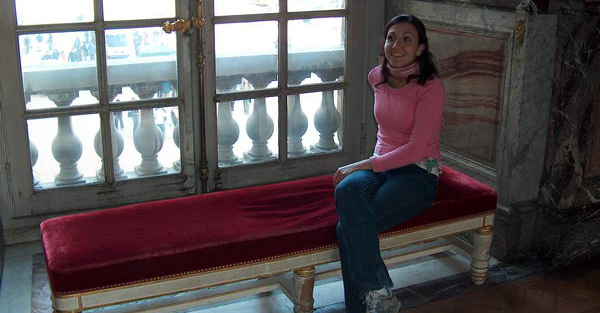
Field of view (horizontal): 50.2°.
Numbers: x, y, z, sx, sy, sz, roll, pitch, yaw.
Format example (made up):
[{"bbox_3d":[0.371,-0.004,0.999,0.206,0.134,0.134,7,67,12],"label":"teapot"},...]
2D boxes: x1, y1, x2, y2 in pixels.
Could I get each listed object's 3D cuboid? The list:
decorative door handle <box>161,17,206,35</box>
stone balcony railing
[{"bbox_3d":[-0.664,-0.746,3.650,0.235,0.075,0.080,-8,19,-24],"label":"decorative door handle"},{"bbox_3d":[-0.724,-0.261,4.189,2.200,0.768,0.260,-8,19,-24],"label":"stone balcony railing"}]

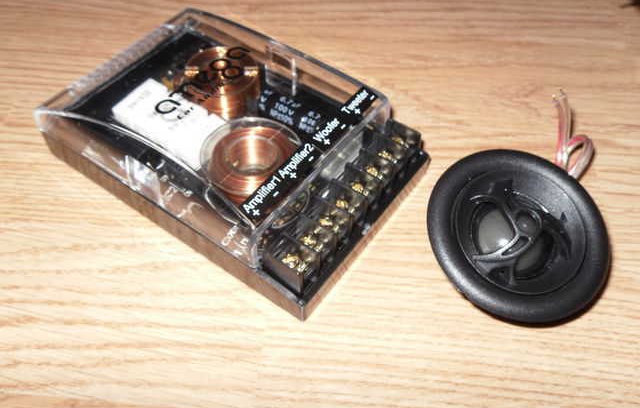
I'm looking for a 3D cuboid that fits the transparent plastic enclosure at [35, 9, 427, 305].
[{"bbox_3d":[-0.032,-0.028,0.246,0.126,0.036,0.084,30,56,20],"label":"transparent plastic enclosure"}]

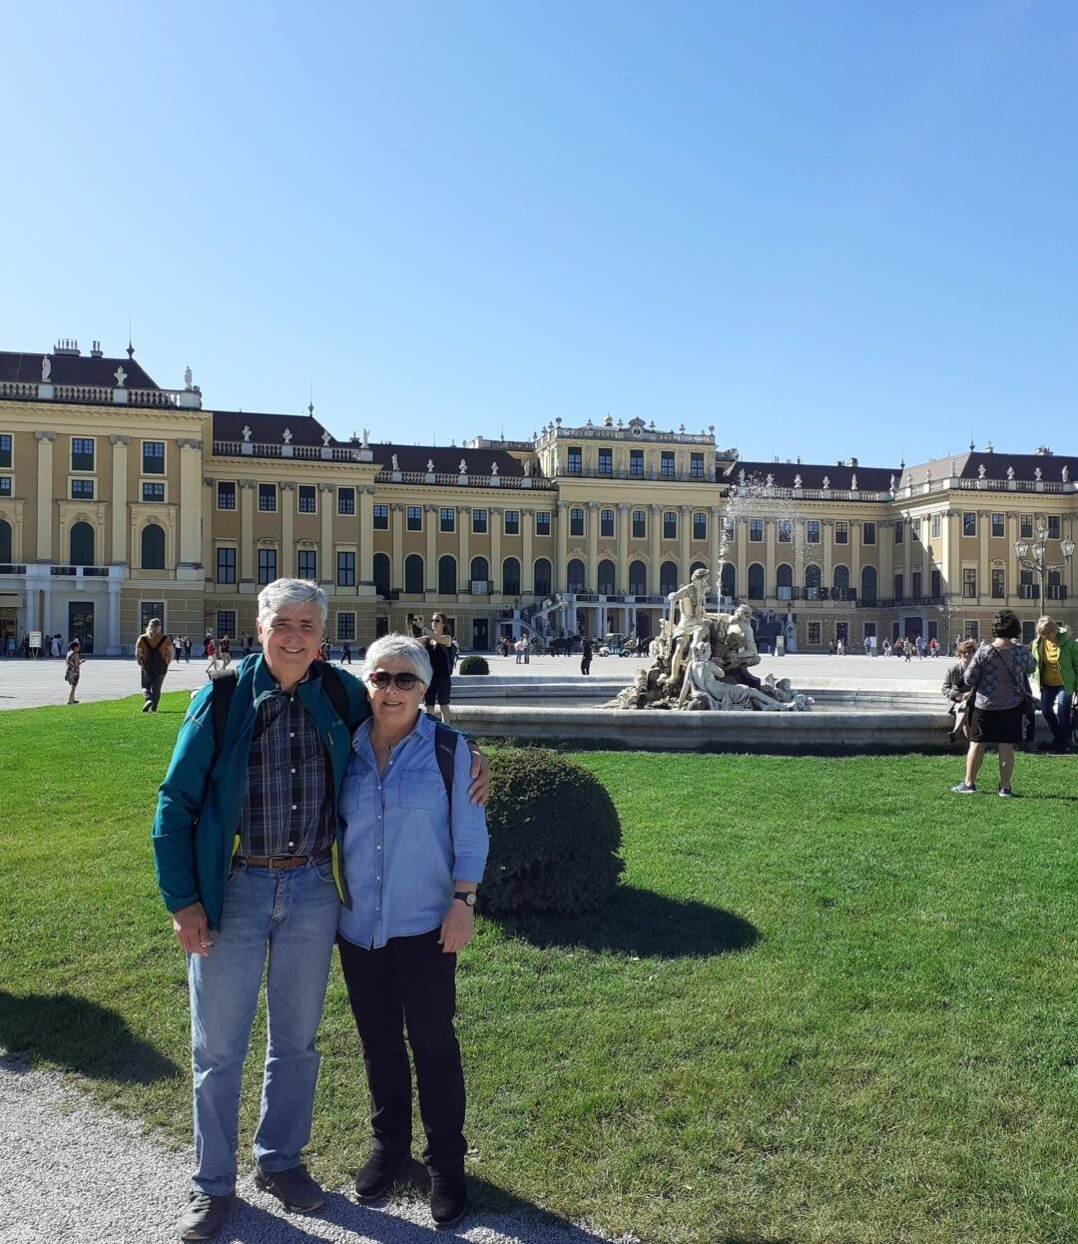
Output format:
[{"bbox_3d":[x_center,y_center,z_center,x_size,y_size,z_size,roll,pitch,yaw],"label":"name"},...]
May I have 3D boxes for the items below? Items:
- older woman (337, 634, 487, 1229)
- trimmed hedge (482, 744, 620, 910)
[{"bbox_3d":[-0.362,0.820,3.100,0.480,1.580,0.340,0,-1,13],"label":"older woman"},{"bbox_3d":[0.041,1.140,6.350,0.890,0.860,0.890,0,-1,0],"label":"trimmed hedge"}]

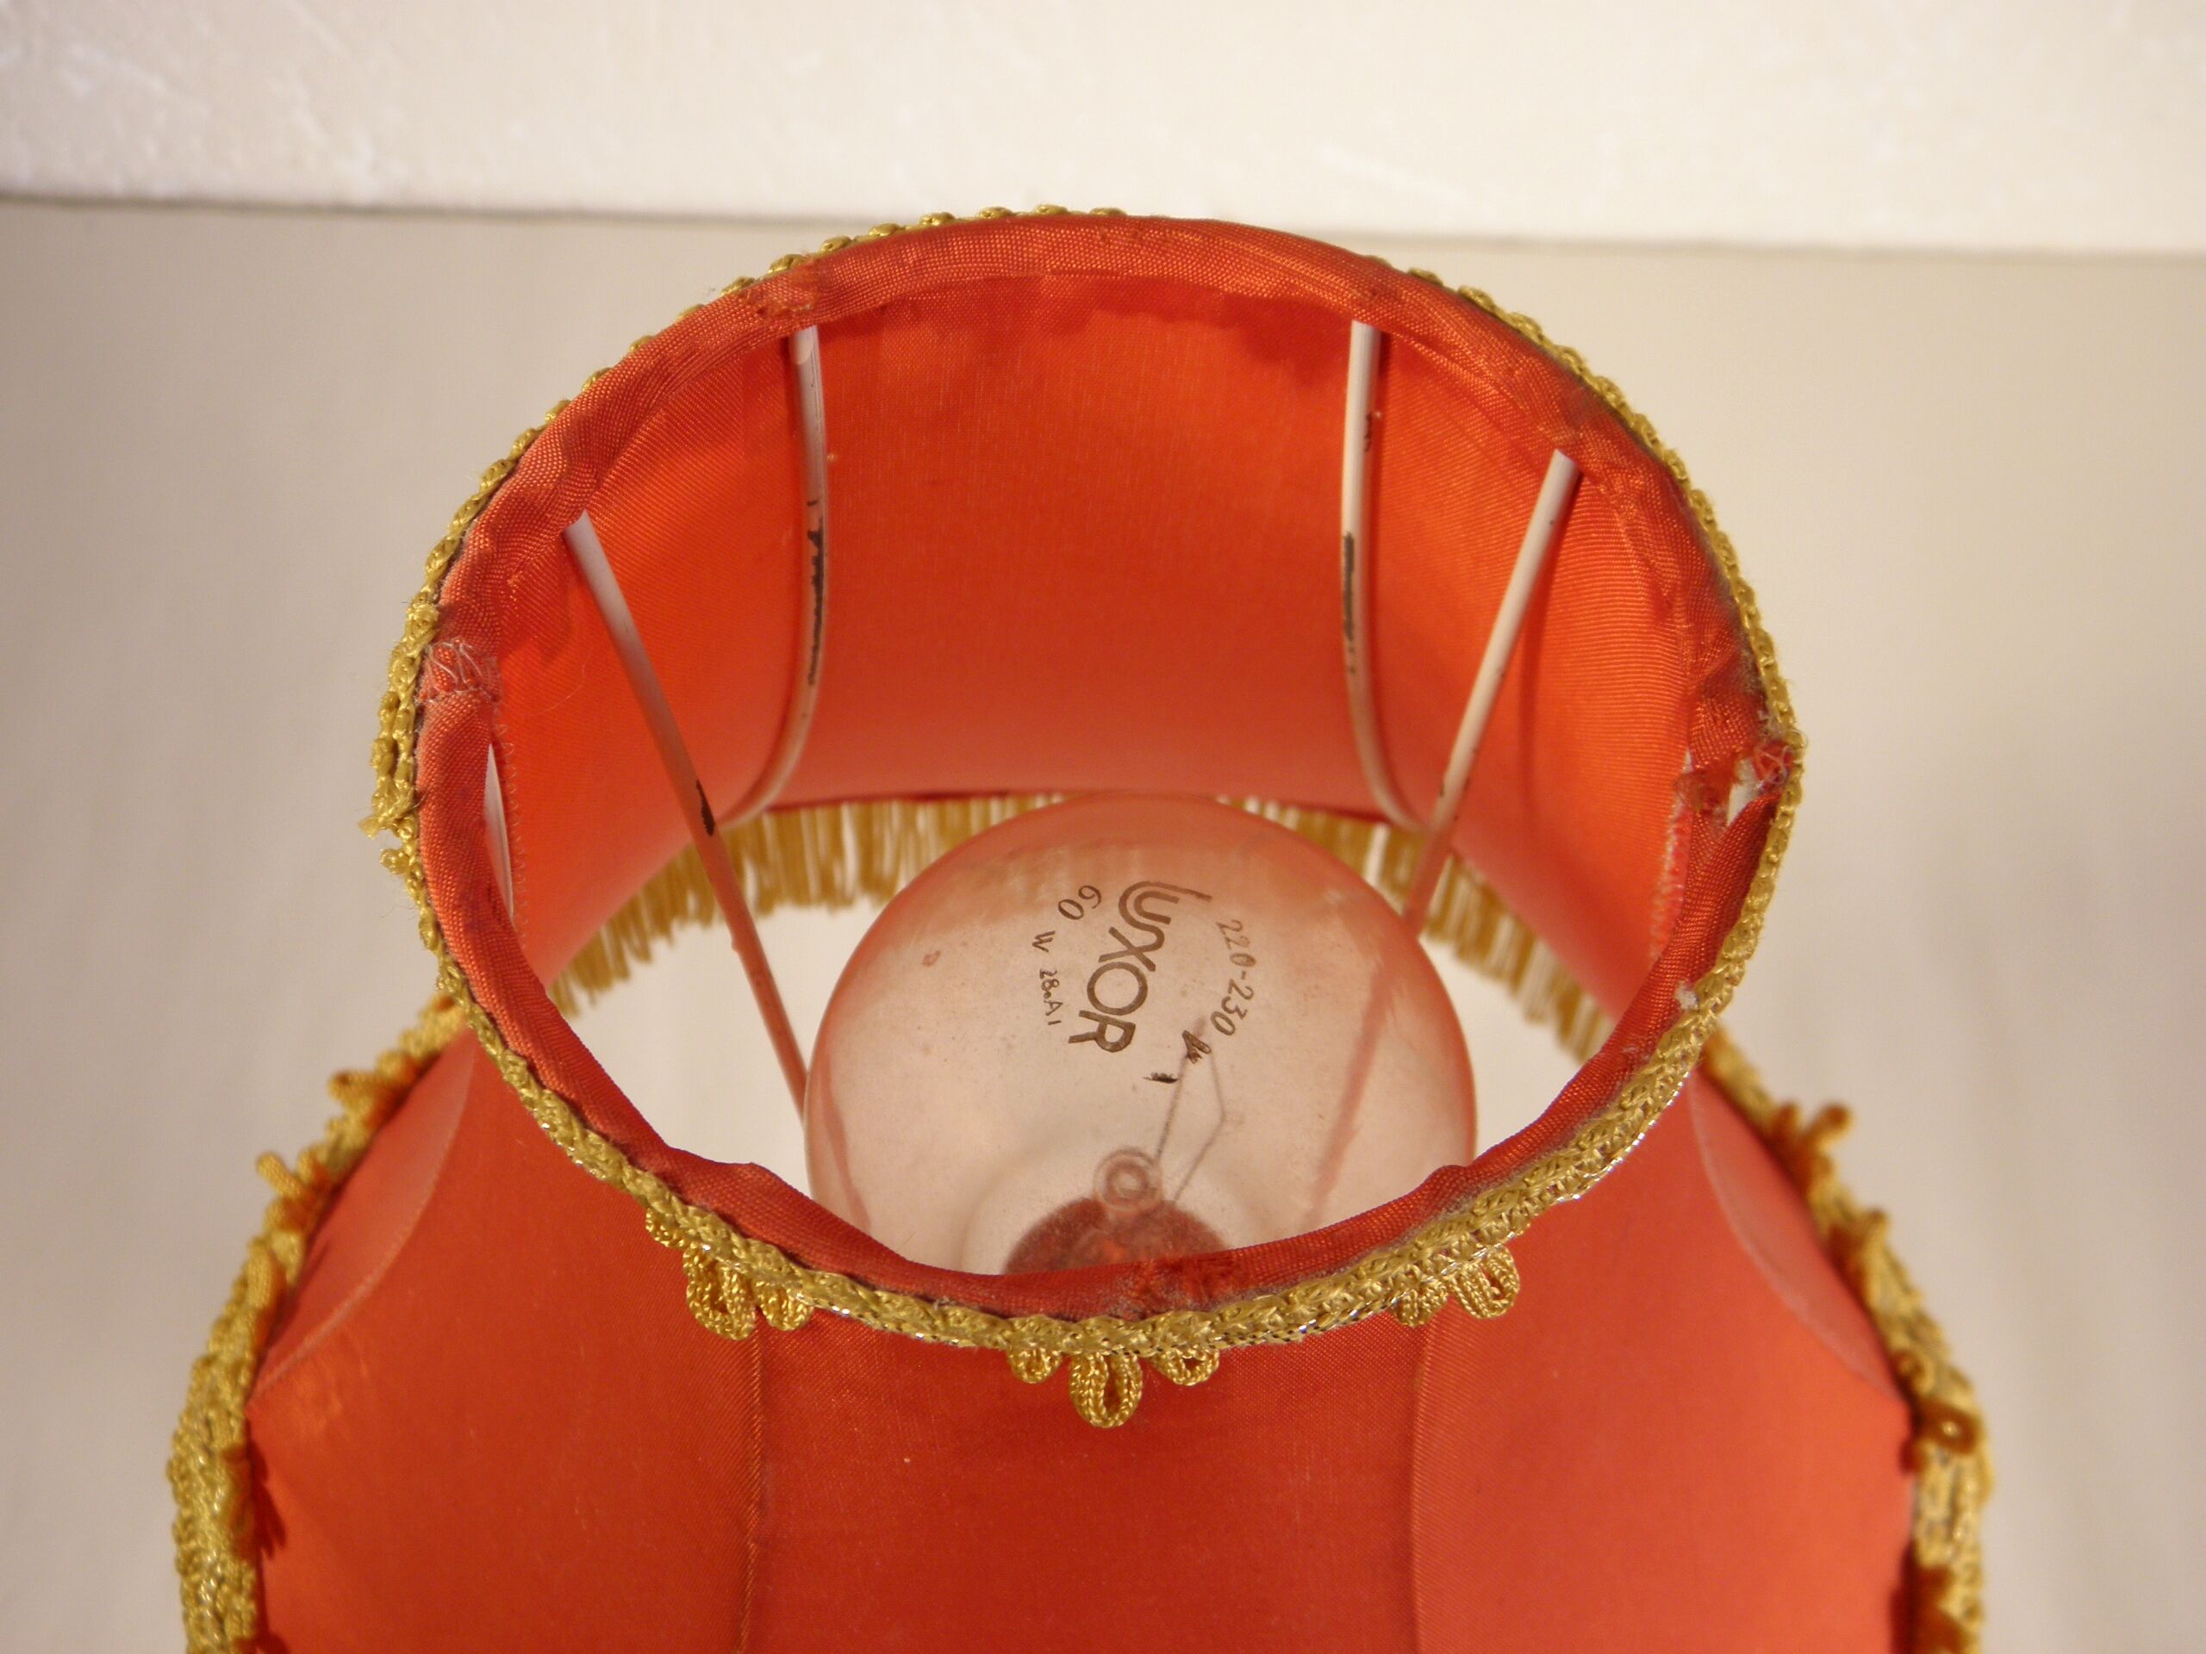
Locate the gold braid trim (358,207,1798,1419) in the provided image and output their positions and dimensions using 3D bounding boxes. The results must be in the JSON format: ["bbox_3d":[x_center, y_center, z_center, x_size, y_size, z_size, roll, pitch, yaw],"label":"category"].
[{"bbox_3d":[-0.001,-0.007,0.218,0.107,0.015,0.107,-1,56,0],"label":"gold braid trim"}]

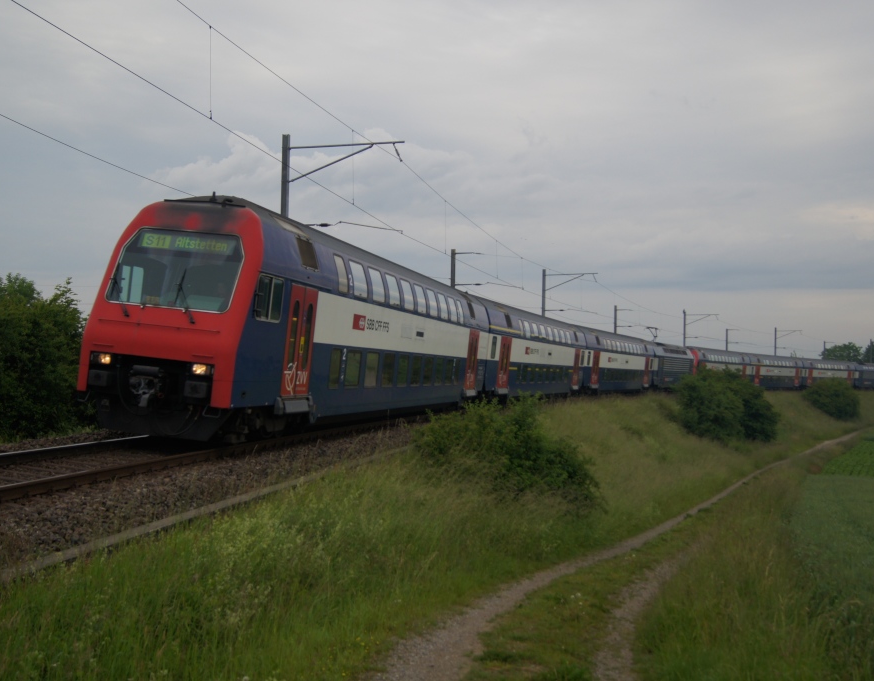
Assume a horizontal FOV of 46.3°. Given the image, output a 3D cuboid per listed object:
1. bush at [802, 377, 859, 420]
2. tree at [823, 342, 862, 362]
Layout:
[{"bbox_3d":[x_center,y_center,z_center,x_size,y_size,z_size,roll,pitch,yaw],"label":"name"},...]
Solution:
[{"bbox_3d":[54.000,8.000,140.000,7.400,5.500,6.800,0,-2,21],"label":"bush"},{"bbox_3d":[106.600,7.600,270.000,10.700,14.000,10.400,0,-2,22],"label":"tree"}]

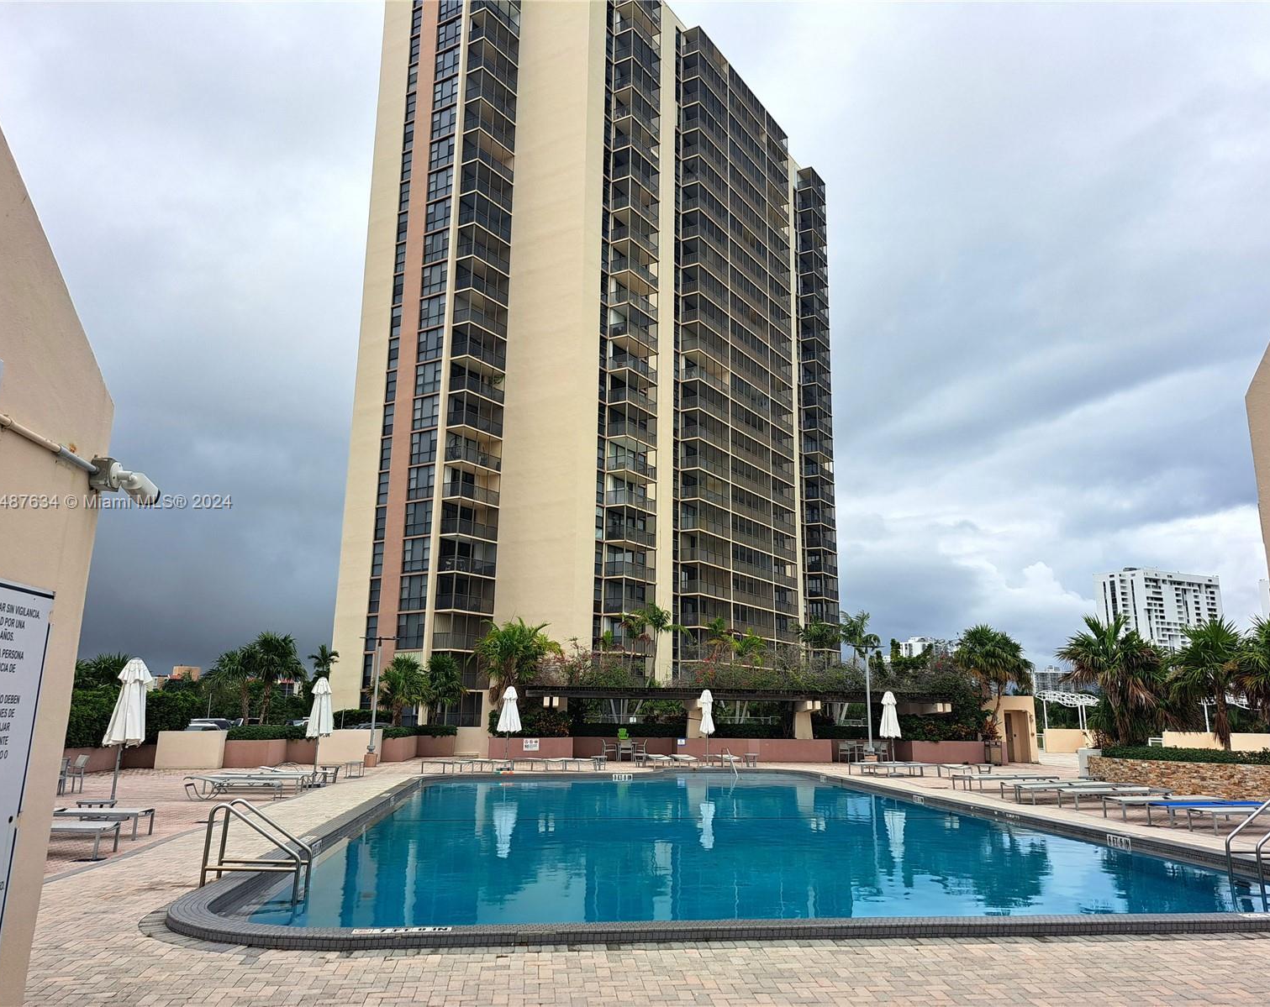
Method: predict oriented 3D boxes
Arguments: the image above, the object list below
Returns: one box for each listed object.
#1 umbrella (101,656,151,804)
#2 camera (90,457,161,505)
[{"bbox_3d":[-8.465,3.863,15.544,0.720,2.550,0.720,0,-13,0],"label":"umbrella"},{"bbox_3d":[-1.678,-0.075,3.080,0.165,0.145,0.190,-2,-24,9],"label":"camera"}]

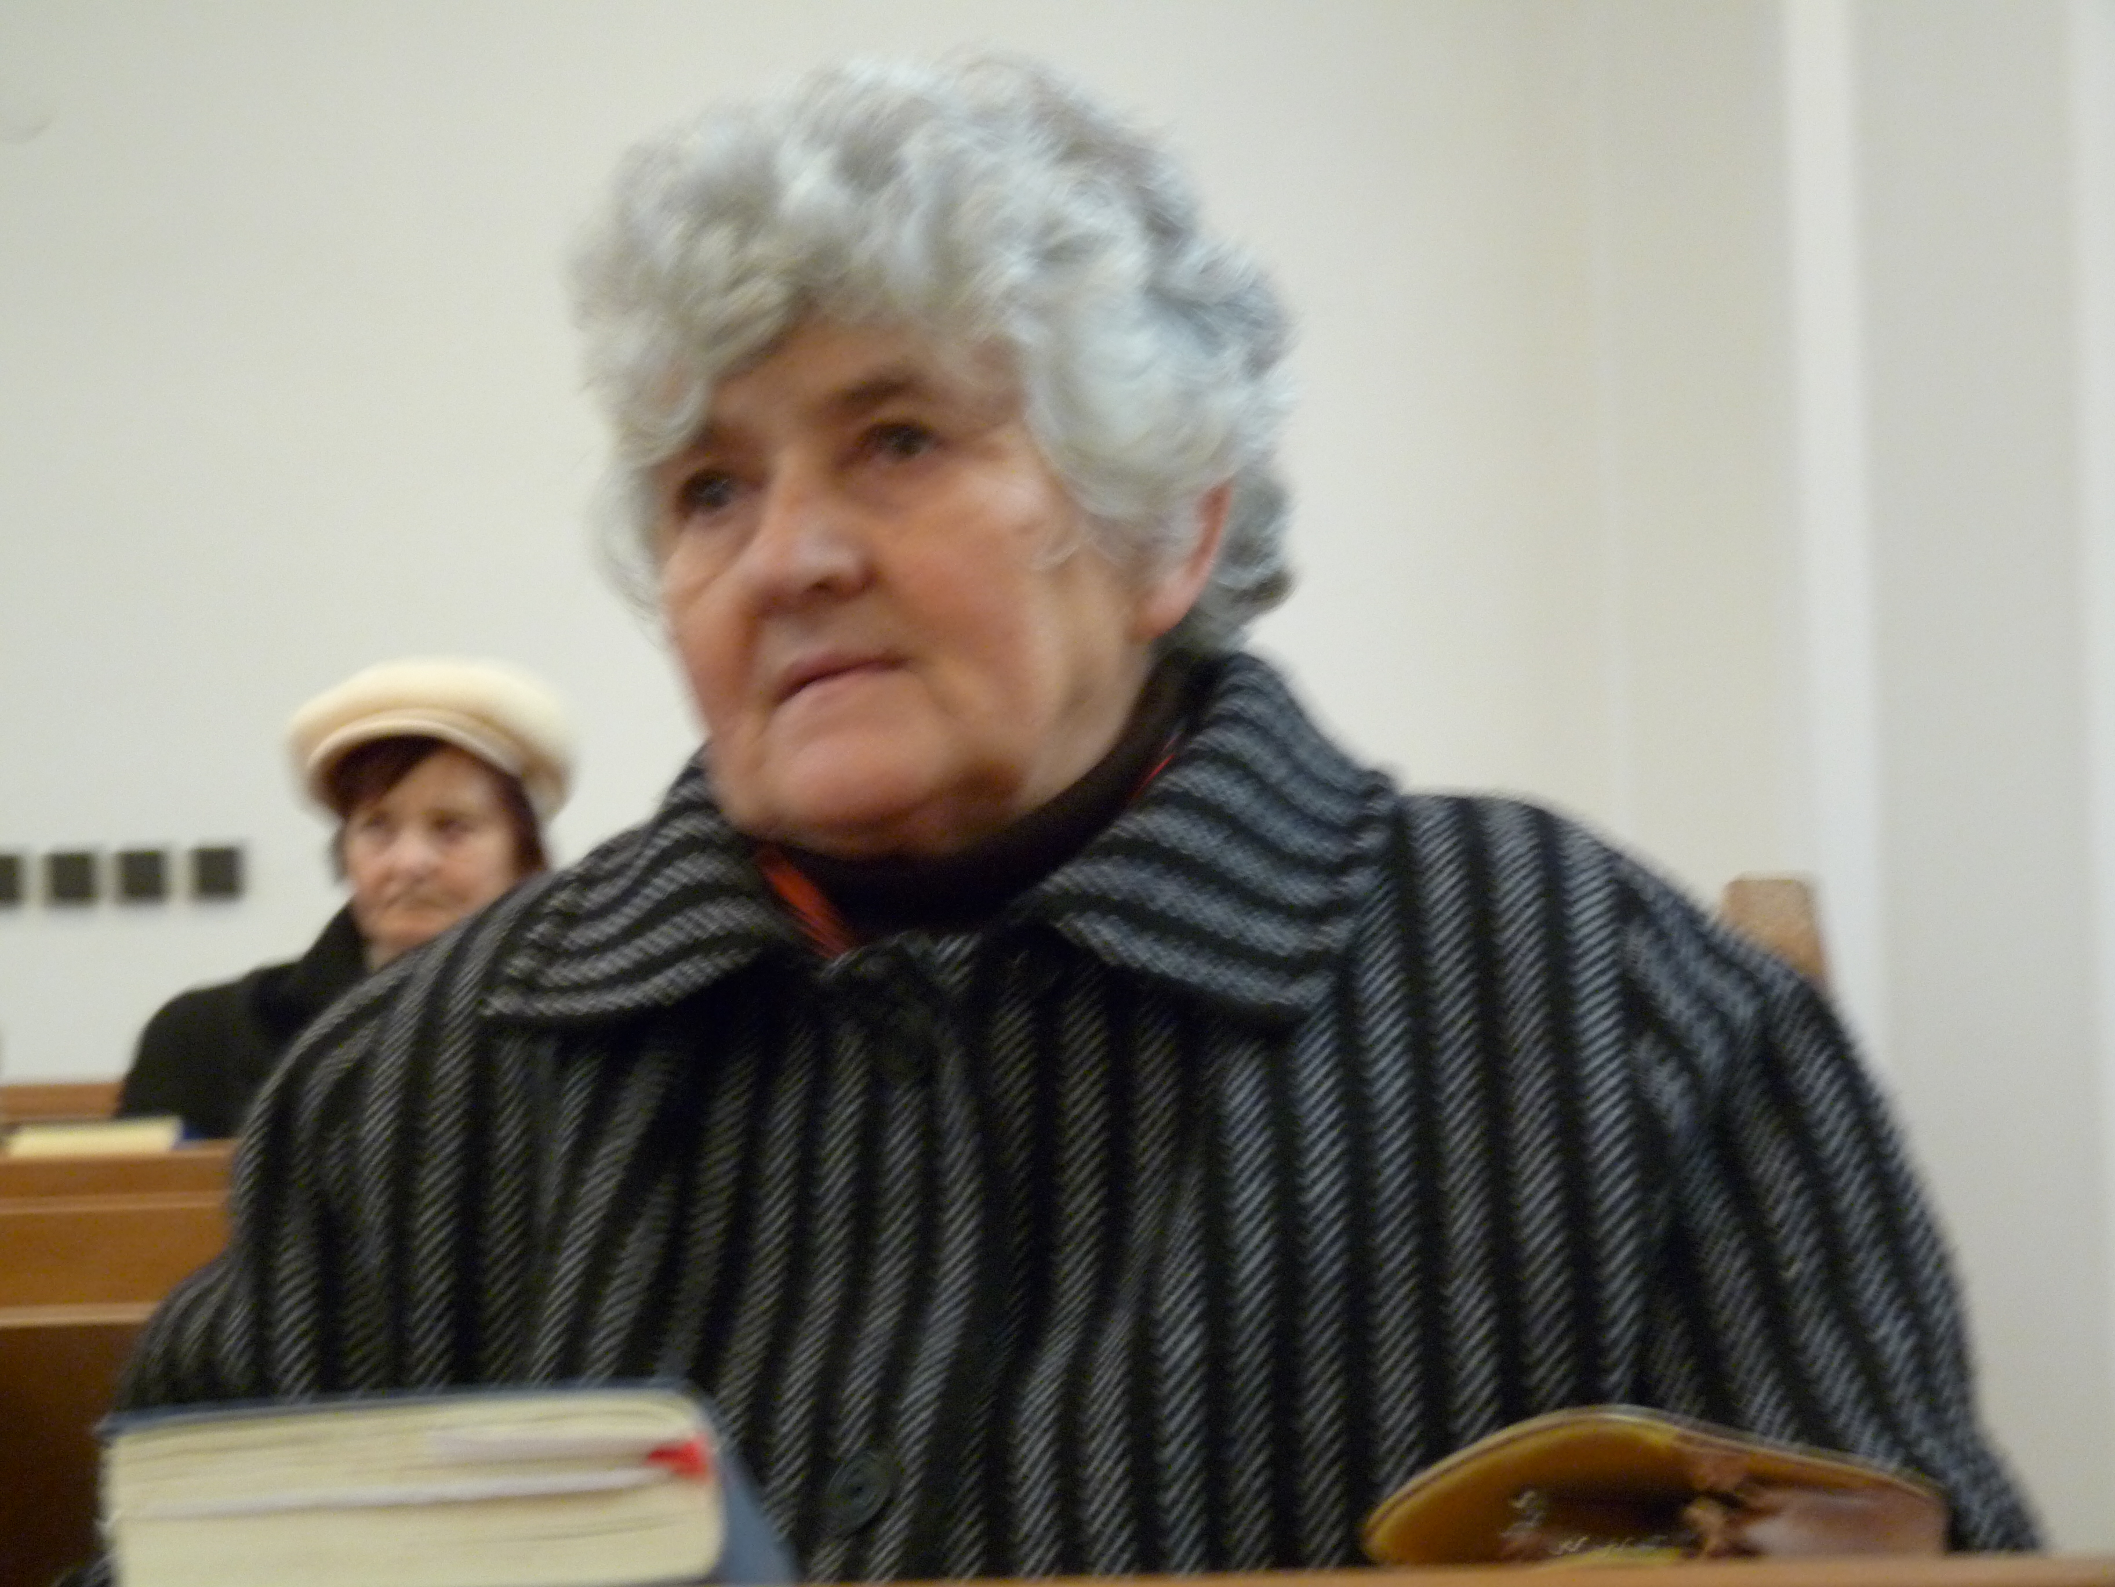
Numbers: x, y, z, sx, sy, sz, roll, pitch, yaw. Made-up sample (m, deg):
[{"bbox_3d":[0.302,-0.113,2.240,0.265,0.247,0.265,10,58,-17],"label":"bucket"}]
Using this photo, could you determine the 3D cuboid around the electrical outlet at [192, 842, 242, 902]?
[{"bbox_3d":[-1.208,0.115,6.850,0.079,0.080,0.018,-2,-3,0],"label":"electrical outlet"}]

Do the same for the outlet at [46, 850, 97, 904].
[{"bbox_3d":[-1.417,0.123,6.850,0.079,0.080,0.018,-2,-3,0],"label":"outlet"}]

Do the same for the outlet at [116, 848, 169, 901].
[{"bbox_3d":[-1.314,0.119,6.850,0.079,0.080,0.018,-2,-3,0],"label":"outlet"}]

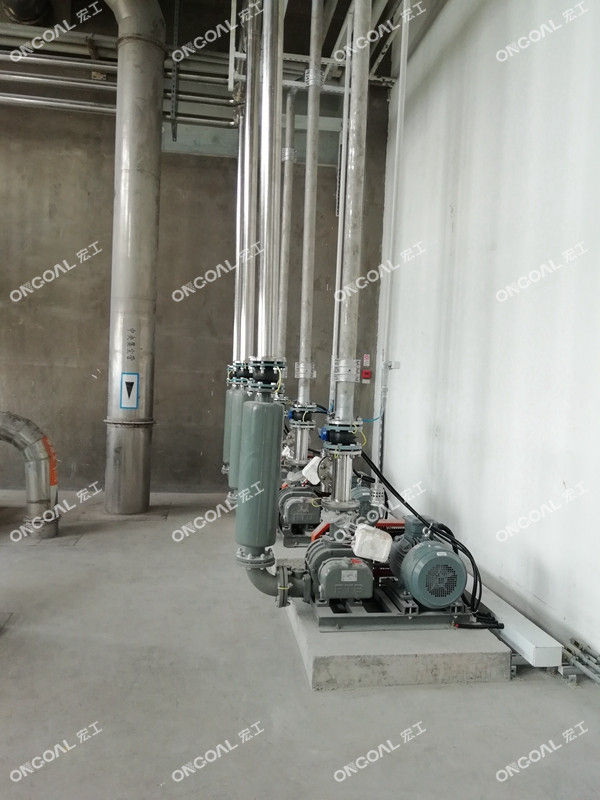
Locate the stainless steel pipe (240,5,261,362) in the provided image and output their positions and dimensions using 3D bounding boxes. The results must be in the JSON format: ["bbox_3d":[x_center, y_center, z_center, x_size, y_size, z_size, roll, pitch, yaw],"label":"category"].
[{"bbox_3d":[-0.379,-1.677,4.707,0.096,2.764,0.096,2,3,-9],"label":"stainless steel pipe"}]

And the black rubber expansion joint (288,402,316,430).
[{"bbox_3d":[0.025,0.131,4.780,0.210,0.180,0.205,2,3,-9],"label":"black rubber expansion joint"}]

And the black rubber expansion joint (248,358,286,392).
[{"bbox_3d":[-0.176,-0.133,3.260,0.205,0.175,0.205,2,3,-9],"label":"black rubber expansion joint"}]

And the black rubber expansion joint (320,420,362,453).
[{"bbox_3d":[0.237,0.204,3.310,0.215,0.175,0.205,2,3,-9],"label":"black rubber expansion joint"}]

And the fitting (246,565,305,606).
[{"bbox_3d":[-0.139,1.010,3.280,0.320,0.240,0.215,2,3,-9],"label":"fitting"}]

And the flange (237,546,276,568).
[{"bbox_3d":[-0.239,0.859,3.270,0.210,0.052,0.210,2,3,-9],"label":"flange"}]

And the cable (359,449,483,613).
[{"bbox_3d":[0.670,0.730,3.420,0.600,0.820,0.420,2,3,-9],"label":"cable"}]

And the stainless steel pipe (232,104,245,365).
[{"bbox_3d":[-0.609,-1.686,6.170,0.096,2.641,0.096,2,3,-9],"label":"stainless steel pipe"}]

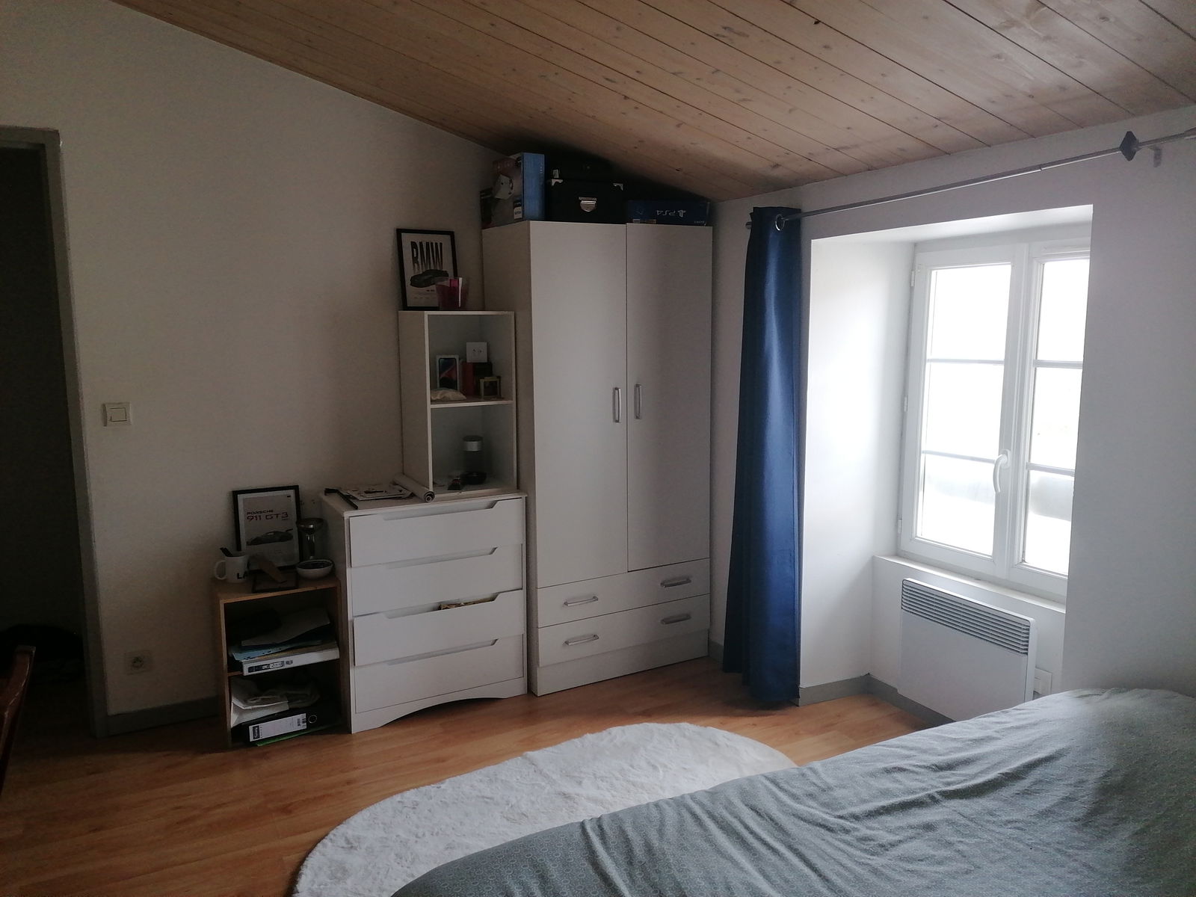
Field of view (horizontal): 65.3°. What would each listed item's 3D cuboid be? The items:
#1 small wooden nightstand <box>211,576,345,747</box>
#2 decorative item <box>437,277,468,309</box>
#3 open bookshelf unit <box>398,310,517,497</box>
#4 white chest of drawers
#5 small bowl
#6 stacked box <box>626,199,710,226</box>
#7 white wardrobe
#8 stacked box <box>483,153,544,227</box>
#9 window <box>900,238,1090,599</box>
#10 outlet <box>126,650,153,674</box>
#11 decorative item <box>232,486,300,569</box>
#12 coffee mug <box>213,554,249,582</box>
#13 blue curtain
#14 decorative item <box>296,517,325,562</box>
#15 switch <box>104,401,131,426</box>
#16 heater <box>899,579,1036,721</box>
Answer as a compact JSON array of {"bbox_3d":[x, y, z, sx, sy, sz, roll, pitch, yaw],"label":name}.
[{"bbox_3d":[-1.165,0.734,3.403,0.399,0.522,0.324,-5,10,-27],"label":"small wooden nightstand"},{"bbox_3d":[-0.569,-0.598,3.639,0.120,0.122,0.113,-5,9,-29],"label":"decorative item"},{"bbox_3d":[-0.542,-0.188,3.634,0.348,0.682,0.335,-5,10,-28],"label":"open bookshelf unit"},{"bbox_3d":[-0.679,0.587,3.674,0.703,0.810,0.401,-5,9,-29],"label":"white chest of drawers"},{"bbox_3d":[-1.036,0.437,3.417,0.140,0.060,0.140,-5,10,-28],"label":"small bowl"},{"bbox_3d":[0.217,-0.979,3.937,0.402,0.095,0.300,-5,9,-29],"label":"stacked box"},{"bbox_3d":[0.005,0.010,3.872,0.807,1.799,0.452,-5,10,-29],"label":"white wardrobe"},{"bbox_3d":[-0.317,-1.007,3.668,0.090,0.247,0.335,-5,9,-29],"label":"stacked box"},{"bbox_3d":[1.433,-0.114,3.177,0.090,1.216,0.978,-4,9,-28],"label":"window"},{"bbox_3d":[-1.638,0.768,3.334,0.080,0.080,0.020,-5,10,-28],"label":"outlet"},{"bbox_3d":[-1.239,0.308,3.517,0.232,0.320,0.020,-5,1,-29],"label":"decorative item"},{"bbox_3d":[-1.326,0.431,3.357,0.125,0.095,0.085,-4,9,-22],"label":"coffee mug"},{"bbox_3d":[0.593,0.036,3.427,0.155,1.770,0.360,-5,10,-28],"label":"blue curtain"},{"bbox_3d":[-1.072,0.367,3.485,0.105,0.180,0.105,-5,10,-28],"label":"decorative item"},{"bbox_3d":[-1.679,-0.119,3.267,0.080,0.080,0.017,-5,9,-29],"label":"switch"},{"bbox_3d":[1.281,0.733,3.241,0.066,0.443,0.539,-4,9,-28],"label":"heater"}]

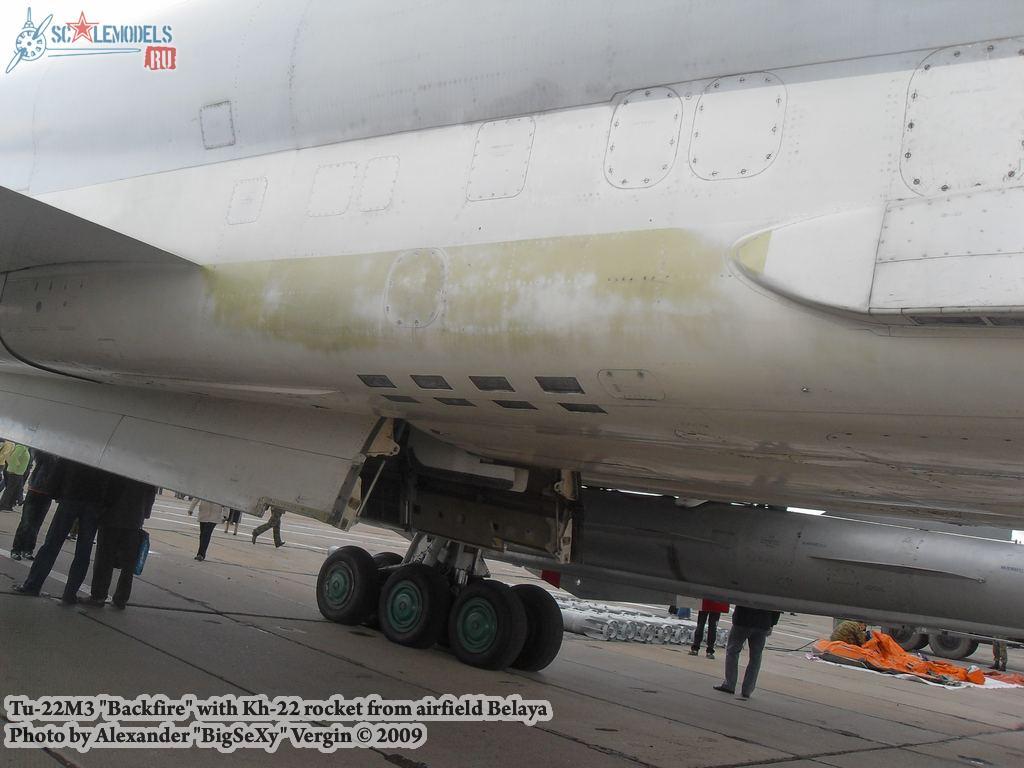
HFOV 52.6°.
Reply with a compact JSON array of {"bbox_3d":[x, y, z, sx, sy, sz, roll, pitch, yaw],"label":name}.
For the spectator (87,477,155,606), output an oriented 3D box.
[{"bbox_3d":[-4.119,1.472,11.007,0.420,1.740,0.540,3,-11,41],"label":"spectator"}]

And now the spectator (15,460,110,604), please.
[{"bbox_3d":[-4.570,1.327,10.757,0.500,1.780,0.580,3,-12,44],"label":"spectator"}]

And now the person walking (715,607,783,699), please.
[{"bbox_3d":[3.285,3.402,14.335,0.520,1.740,0.400,17,-11,-38],"label":"person walking"}]

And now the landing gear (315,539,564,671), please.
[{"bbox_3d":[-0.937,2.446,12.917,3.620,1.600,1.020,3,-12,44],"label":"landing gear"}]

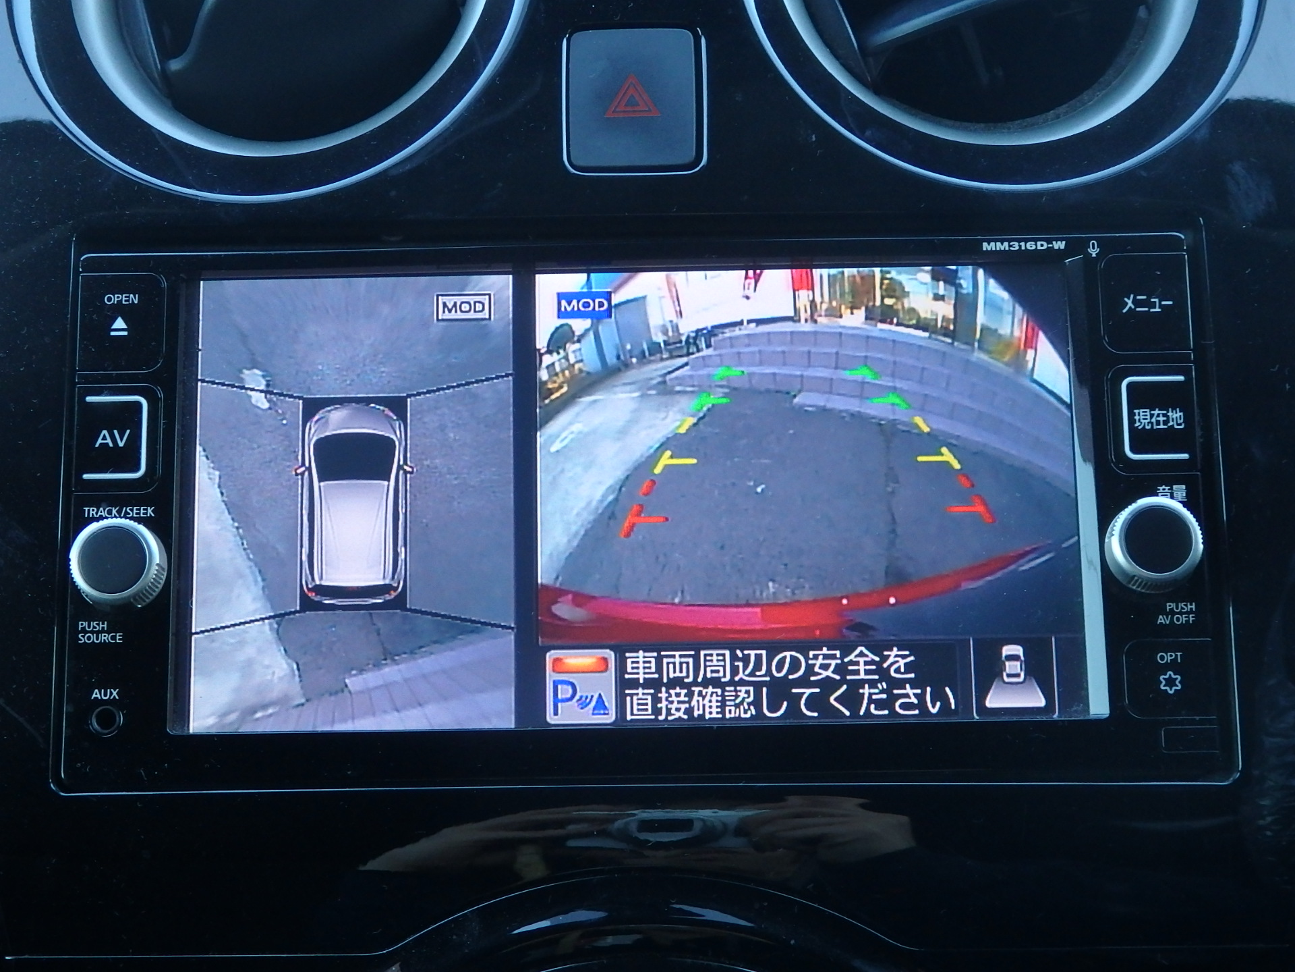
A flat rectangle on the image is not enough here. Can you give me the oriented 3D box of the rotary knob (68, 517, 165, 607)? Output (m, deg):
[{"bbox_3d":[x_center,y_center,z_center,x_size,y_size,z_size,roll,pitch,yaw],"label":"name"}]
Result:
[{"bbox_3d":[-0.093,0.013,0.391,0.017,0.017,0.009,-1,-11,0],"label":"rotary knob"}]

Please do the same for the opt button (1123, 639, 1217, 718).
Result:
[{"bbox_3d":[0.091,0.034,0.392,0.016,0.014,0.005,-1,-11,0],"label":"opt button"}]

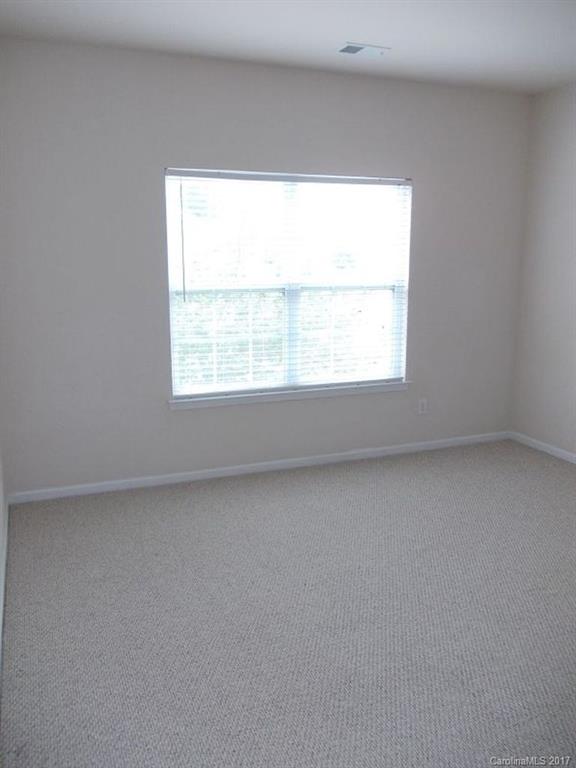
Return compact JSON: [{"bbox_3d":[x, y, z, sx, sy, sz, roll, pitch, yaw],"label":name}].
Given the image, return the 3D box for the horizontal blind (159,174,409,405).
[{"bbox_3d":[0.063,-0.650,4.338,1.802,1.552,0.100,-4,11,-20],"label":"horizontal blind"}]

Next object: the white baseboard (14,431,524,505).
[{"bbox_3d":[0.053,0.584,4.531,3.839,0.073,0.020,-4,11,-20],"label":"white baseboard"}]

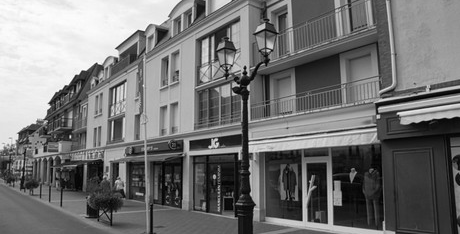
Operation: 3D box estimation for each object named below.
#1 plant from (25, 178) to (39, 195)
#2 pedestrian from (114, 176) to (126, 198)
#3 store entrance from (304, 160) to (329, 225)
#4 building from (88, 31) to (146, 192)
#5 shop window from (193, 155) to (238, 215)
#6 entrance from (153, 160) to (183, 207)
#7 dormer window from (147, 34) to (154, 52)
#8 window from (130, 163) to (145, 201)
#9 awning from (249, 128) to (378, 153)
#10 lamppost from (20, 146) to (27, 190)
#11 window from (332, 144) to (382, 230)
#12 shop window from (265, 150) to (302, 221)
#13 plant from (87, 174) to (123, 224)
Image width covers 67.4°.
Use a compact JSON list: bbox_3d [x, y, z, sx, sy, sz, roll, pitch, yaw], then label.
[{"bbox_3d":[-16.145,5.684,27.958,1.000,1.380,1.300,7,-12,-39],"label":"plant"},{"bbox_3d":[-7.522,4.856,23.714,0.580,1.540,0.500,7,-12,-39],"label":"pedestrian"},{"bbox_3d":[2.794,2.464,11.096,0.150,2.140,1.000,7,-12,-39],"label":"store entrance"},{"bbox_3d":[-4.860,0.577,28.608,10.000,11.280,11.092,7,-11,-38],"label":"building"},{"bbox_3d":[-0.711,3.014,15.355,0.300,2.620,3.400,7,-12,-39],"label":"shop window"},{"bbox_3d":[-3.210,3.429,18.230,0.300,2.463,3.121,7,-11,-38],"label":"entrance"},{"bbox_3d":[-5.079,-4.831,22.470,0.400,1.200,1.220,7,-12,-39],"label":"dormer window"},{"bbox_3d":[-5.461,3.939,21.092,0.150,2.312,2.538,7,-11,-38],"label":"window"},{"bbox_3d":[2.344,0.831,11.486,0.520,0.500,5.200,7,-12,-39],"label":"awning"},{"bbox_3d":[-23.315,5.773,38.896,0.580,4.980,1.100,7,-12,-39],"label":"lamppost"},{"bbox_3d":[3.711,2.018,10.052,0.150,2.388,1.673,7,-11,-38],"label":"window"},{"bbox_3d":[1.861,2.389,12.153,0.150,2.416,1.861,7,-11,-38],"label":"shop window"},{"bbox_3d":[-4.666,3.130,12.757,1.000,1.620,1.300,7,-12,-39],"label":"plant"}]

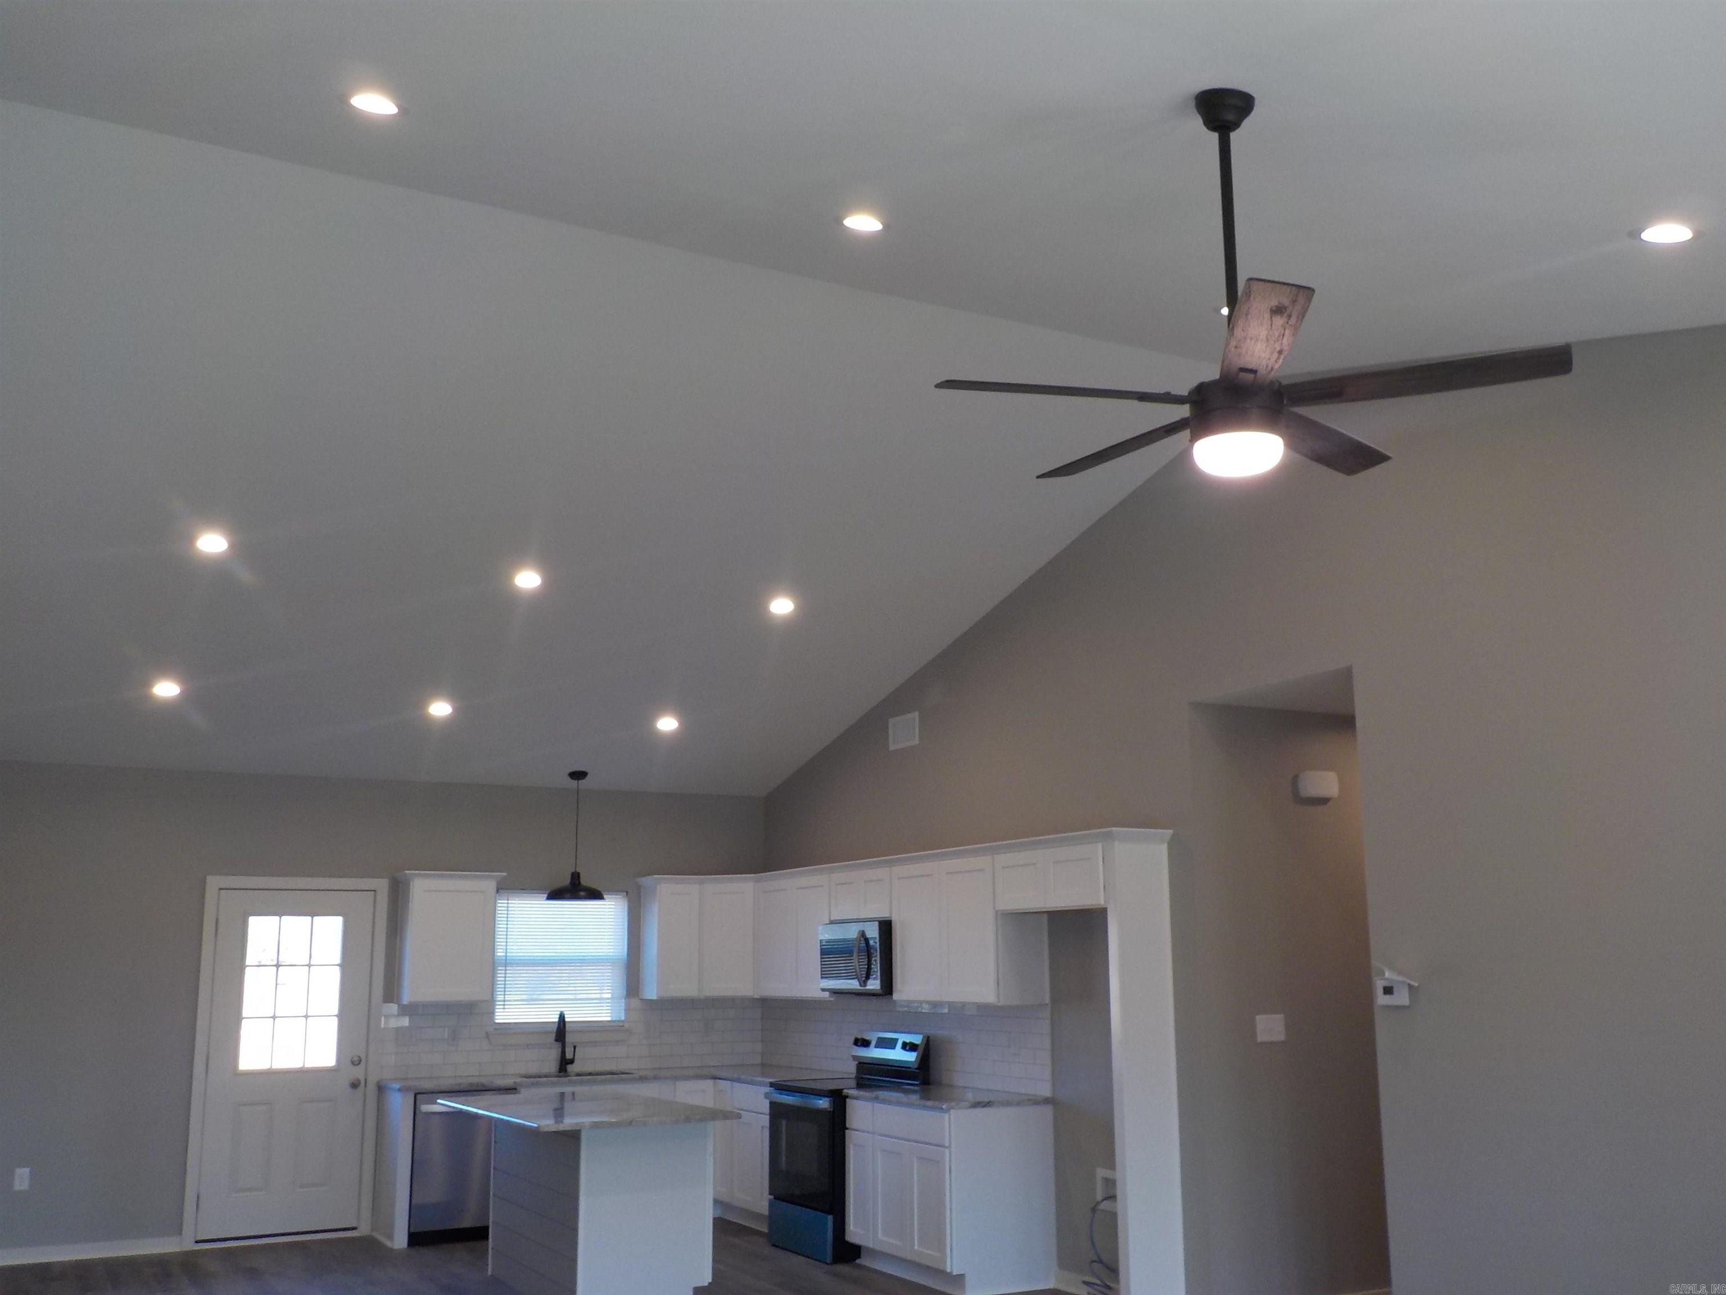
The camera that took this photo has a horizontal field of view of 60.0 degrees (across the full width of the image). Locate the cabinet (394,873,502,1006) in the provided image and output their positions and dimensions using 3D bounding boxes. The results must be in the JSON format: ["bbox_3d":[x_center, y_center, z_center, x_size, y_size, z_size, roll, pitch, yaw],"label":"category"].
[{"bbox_3d":[-2.659,1.866,9.605,0.620,0.805,0.370,5,-13,-28],"label":"cabinet"}]

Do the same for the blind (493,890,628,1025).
[{"bbox_3d":[-2.037,2.094,10.133,0.915,0.875,0.060,5,-13,-28],"label":"blind"}]

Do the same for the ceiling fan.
[{"bbox_3d":[0.820,-0.818,3.337,1.300,0.920,1.300,5,-13,-28],"label":"ceiling fan"}]

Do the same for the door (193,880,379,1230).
[{"bbox_3d":[-3.538,2.541,9.225,0.910,2.035,0.050,5,-13,-28],"label":"door"}]

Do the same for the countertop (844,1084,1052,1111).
[{"bbox_3d":[0.428,2.370,7.897,0.650,0.038,1.075,5,-13,-28],"label":"countertop"}]

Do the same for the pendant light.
[{"bbox_3d":[-1.911,1.254,10.010,0.374,0.857,0.374,5,-13,-28],"label":"pendant light"}]

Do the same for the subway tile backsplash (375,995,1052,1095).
[{"bbox_3d":[-1.060,2.272,8.553,2.685,0.467,3.540,5,-13,-28],"label":"subway tile backsplash"}]

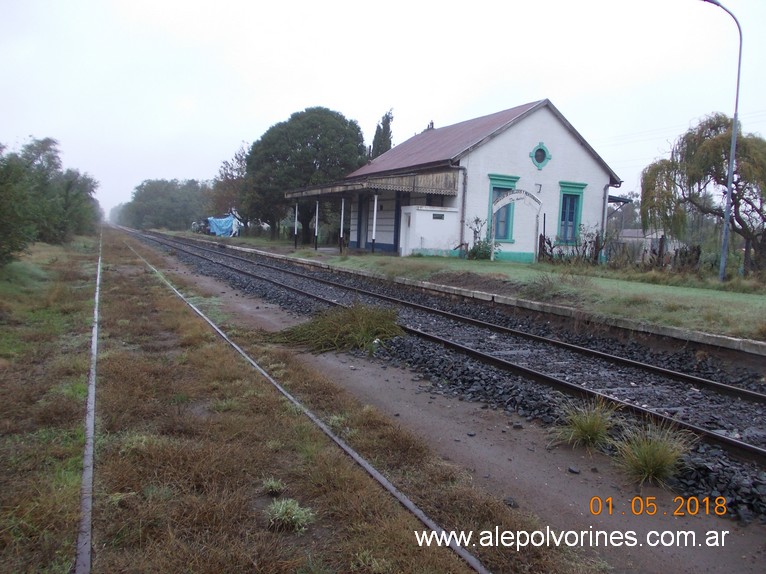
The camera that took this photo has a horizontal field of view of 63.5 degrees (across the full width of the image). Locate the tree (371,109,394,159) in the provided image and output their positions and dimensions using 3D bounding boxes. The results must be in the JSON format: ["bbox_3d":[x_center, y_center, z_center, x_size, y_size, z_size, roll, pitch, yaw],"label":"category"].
[{"bbox_3d":[-0.370,-11.274,63.565,2.800,13.830,2.800,1,5,-24],"label":"tree"}]

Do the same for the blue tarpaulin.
[{"bbox_3d":[-15.741,-5.928,60.000,2.700,2.100,1.100,2,5,-5],"label":"blue tarpaulin"}]

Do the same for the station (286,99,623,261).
[{"bbox_3d":[3.096,-5.668,34.468,14.200,7.650,13.400,1,5,-24],"label":"station"}]

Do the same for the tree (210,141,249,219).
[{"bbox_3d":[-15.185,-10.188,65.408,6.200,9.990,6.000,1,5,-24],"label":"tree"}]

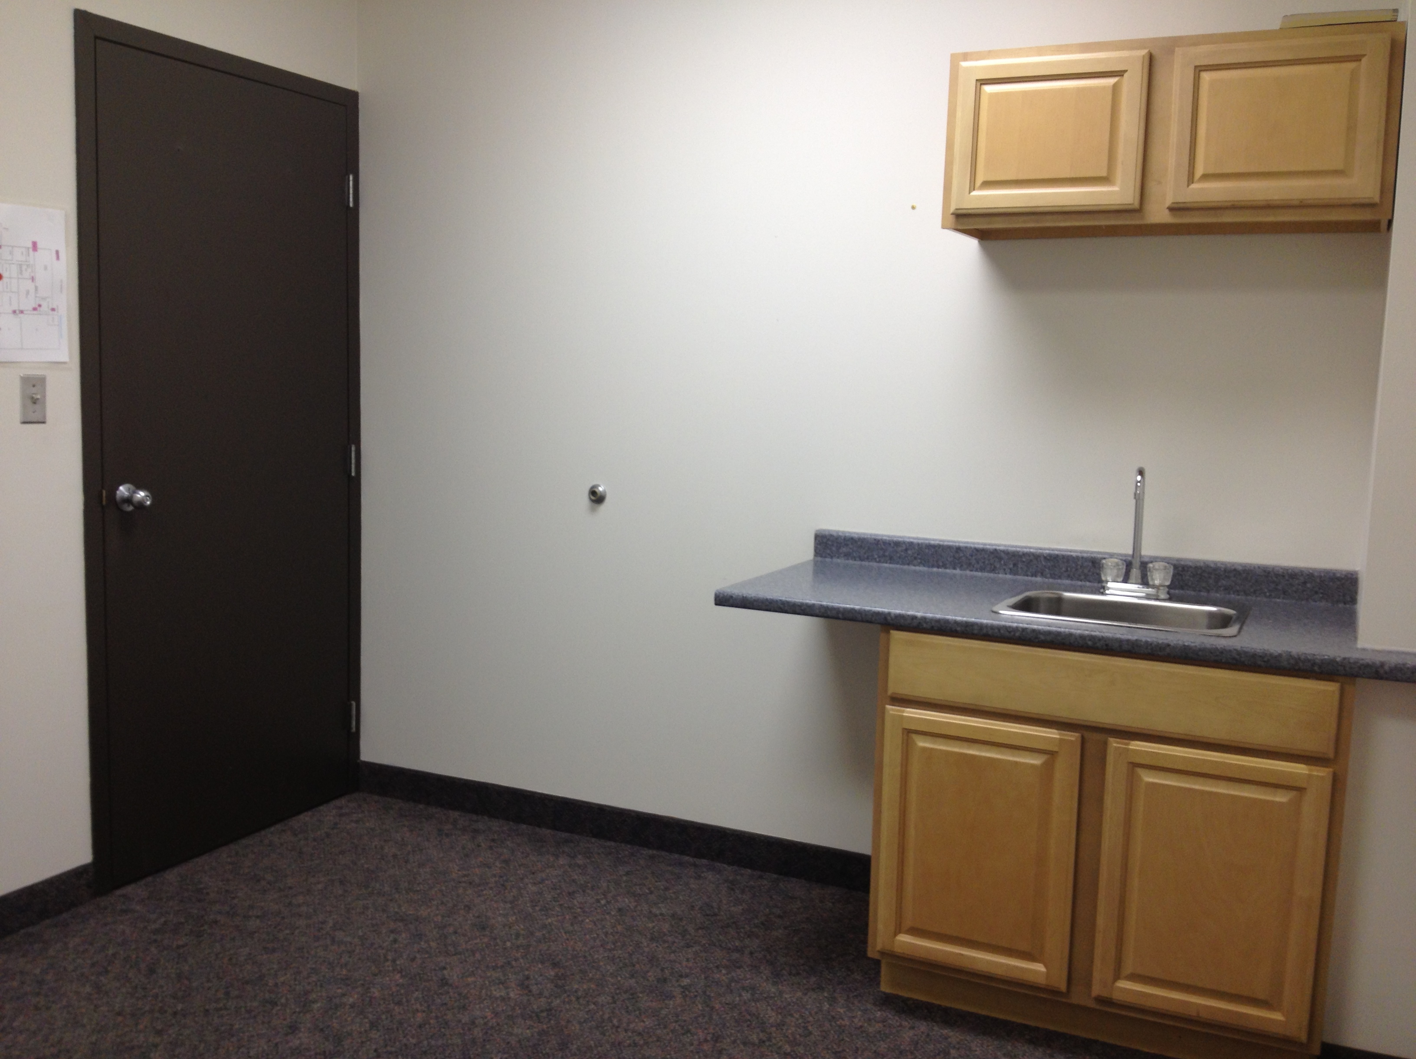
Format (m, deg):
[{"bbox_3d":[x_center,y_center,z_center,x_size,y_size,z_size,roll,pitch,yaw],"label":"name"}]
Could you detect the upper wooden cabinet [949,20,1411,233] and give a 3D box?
[{"bbox_3d":[1.024,-0.857,3.181,0.925,0.383,0.330,5,7,25],"label":"upper wooden cabinet"}]

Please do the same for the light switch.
[{"bbox_3d":[-1.581,-0.305,3.371,0.020,0.115,0.070,5,7,25],"label":"light switch"}]

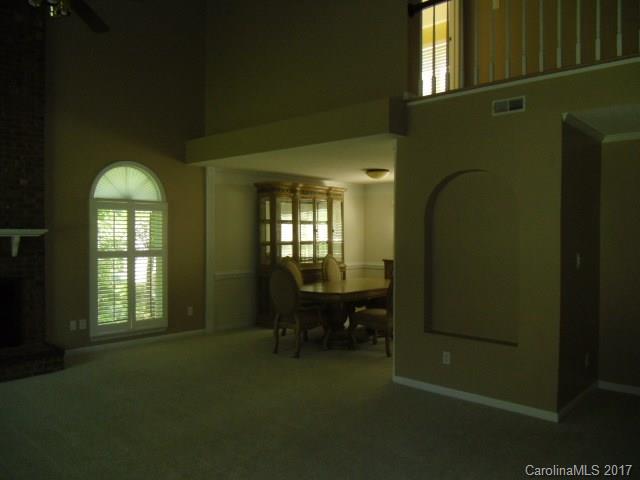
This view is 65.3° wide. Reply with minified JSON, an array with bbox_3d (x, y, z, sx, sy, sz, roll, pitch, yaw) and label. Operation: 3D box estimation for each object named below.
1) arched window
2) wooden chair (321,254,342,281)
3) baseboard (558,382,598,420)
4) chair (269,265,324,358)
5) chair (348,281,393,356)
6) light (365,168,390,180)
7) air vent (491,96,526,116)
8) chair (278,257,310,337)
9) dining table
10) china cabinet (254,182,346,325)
[{"bbox_3d":[-2.450,0.119,6.460,0.080,2.230,1.030,1,1,42],"label":"arched window"},{"bbox_3d":[0.392,0.825,7.899,0.670,1.110,0.520,1,1,42],"label":"wooden chair"},{"bbox_3d":[2.319,1.412,4.438,0.018,0.075,1.260,1,1,42],"label":"baseboard"},{"bbox_3d":[-0.228,0.849,6.215,0.520,1.100,0.680,1,1,42],"label":"chair"},{"bbox_3d":[0.788,0.851,6.343,0.680,1.110,0.520,1,1,42],"label":"chair"},{"bbox_3d":[0.859,-0.975,7.446,0.350,0.140,0.350,1,1,0],"label":"light"},{"bbox_3d":[1.585,-1.137,4.230,0.280,0.130,0.020,1,1,42],"label":"air vent"},{"bbox_3d":[-0.232,0.830,7.182,0.670,1.110,0.520,1,1,42],"label":"chair"},{"bbox_3d":[0.471,1.015,6.946,1.150,0.760,2.100,1,1,42],"label":"dining table"},{"bbox_3d":[-0.308,0.246,8.437,0.450,2.240,1.680,1,1,42],"label":"china cabinet"}]

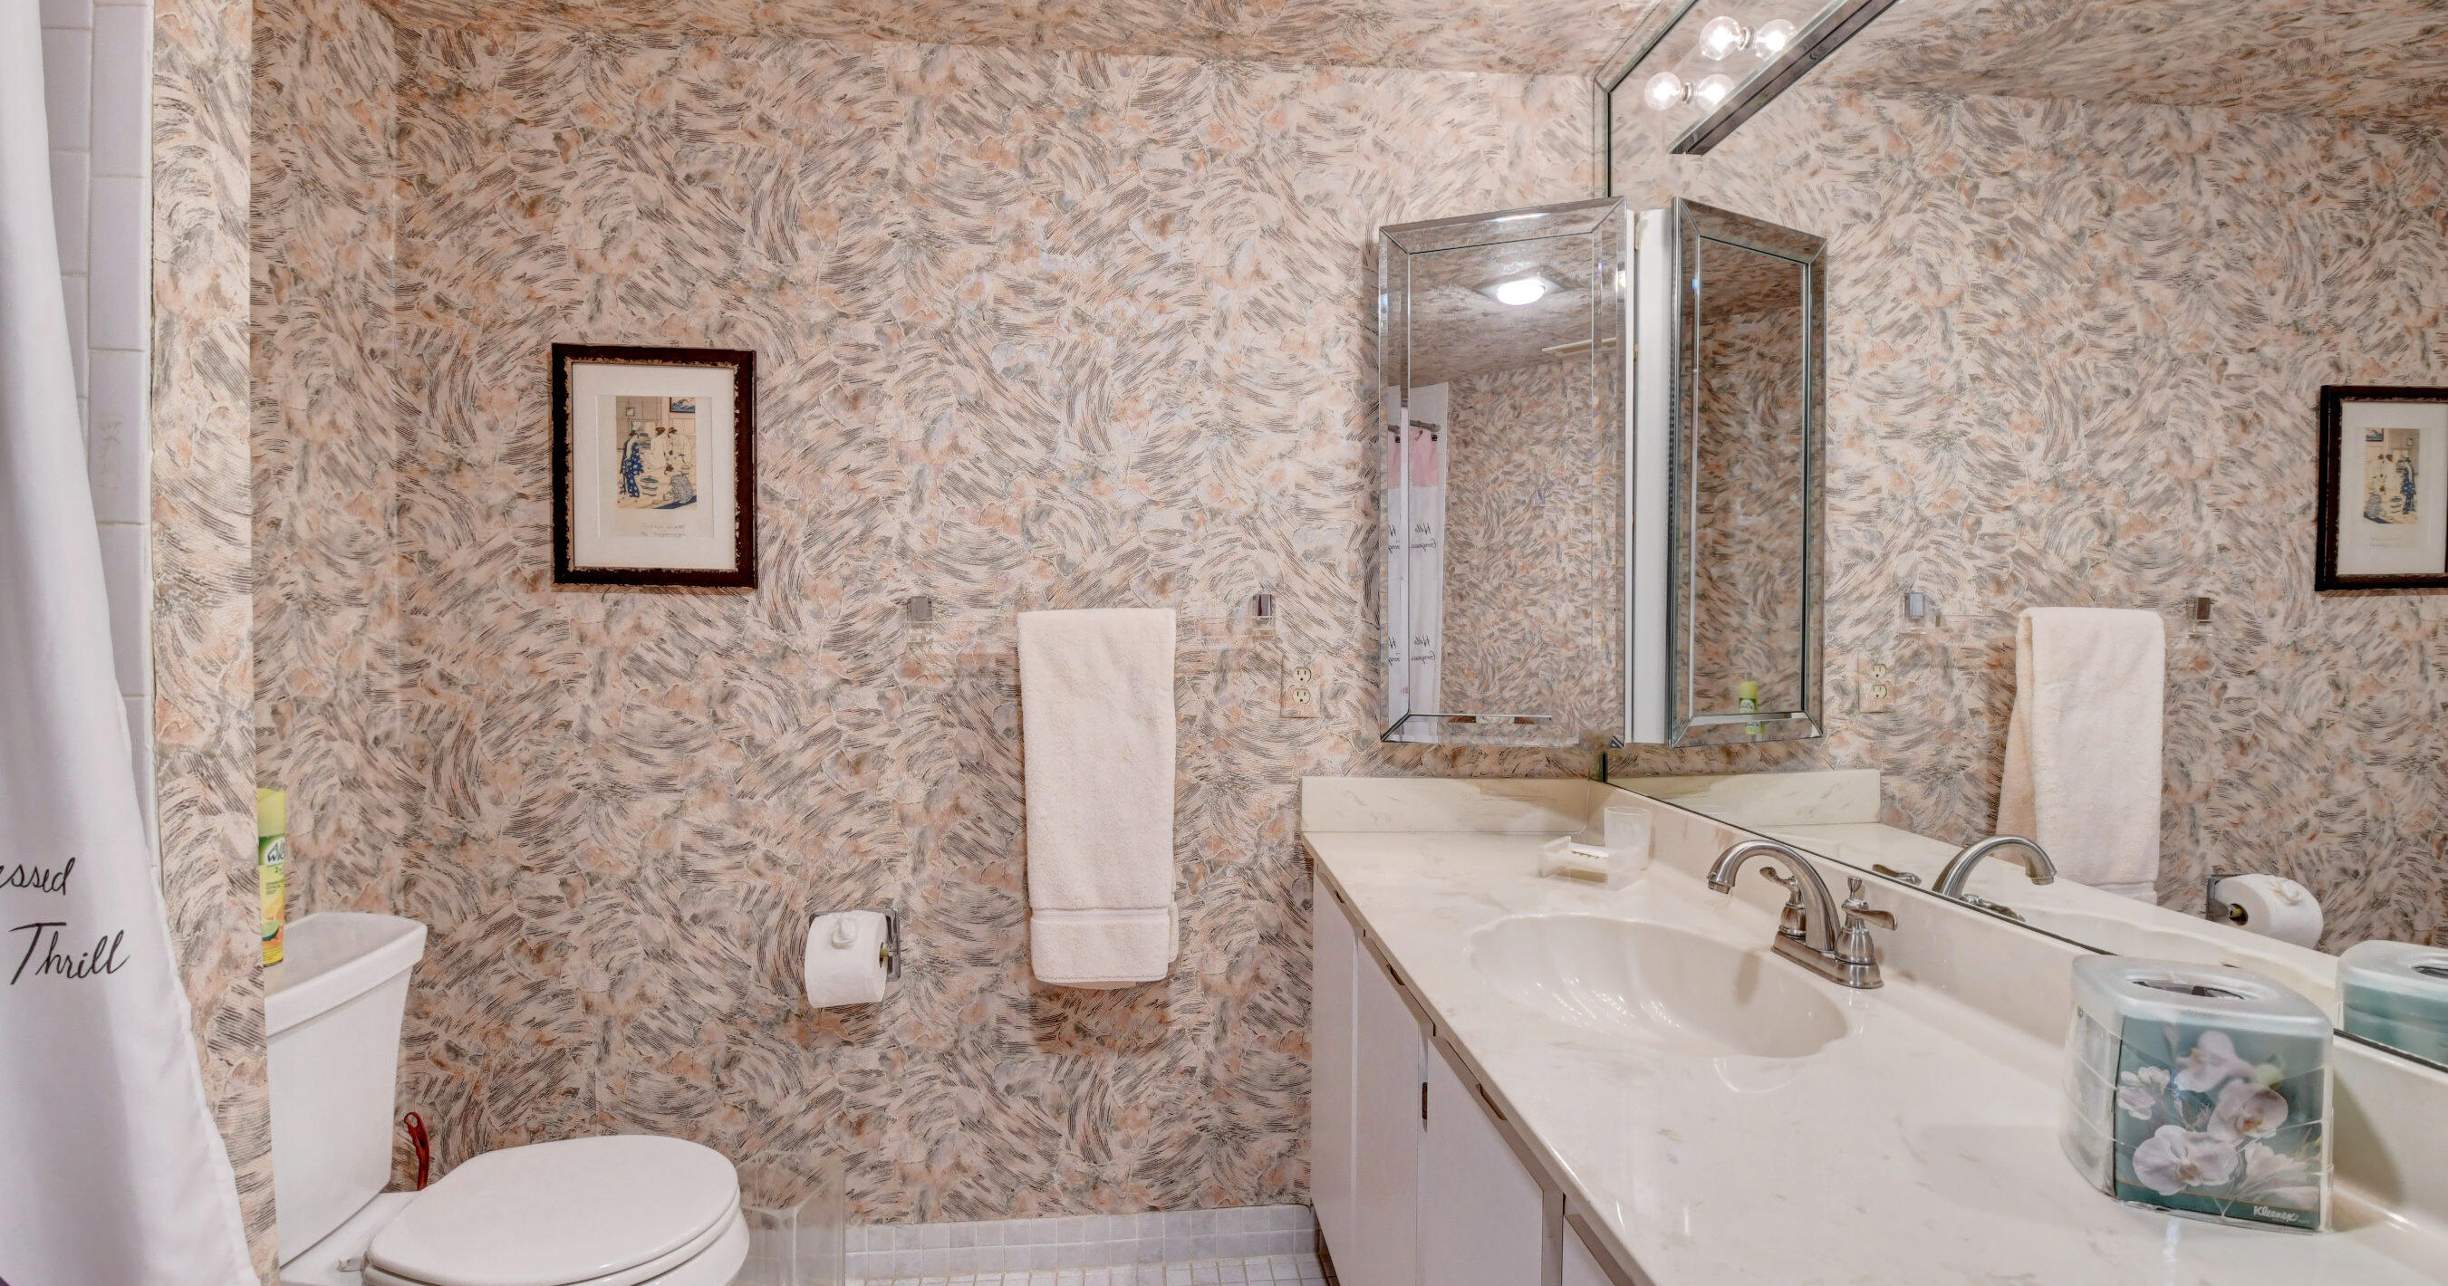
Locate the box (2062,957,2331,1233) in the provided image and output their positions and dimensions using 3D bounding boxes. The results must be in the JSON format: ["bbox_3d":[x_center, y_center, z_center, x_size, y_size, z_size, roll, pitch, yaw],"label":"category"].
[{"bbox_3d":[0.673,0.309,0.717,0.113,0.135,0.102,0,1,22],"label":"box"}]

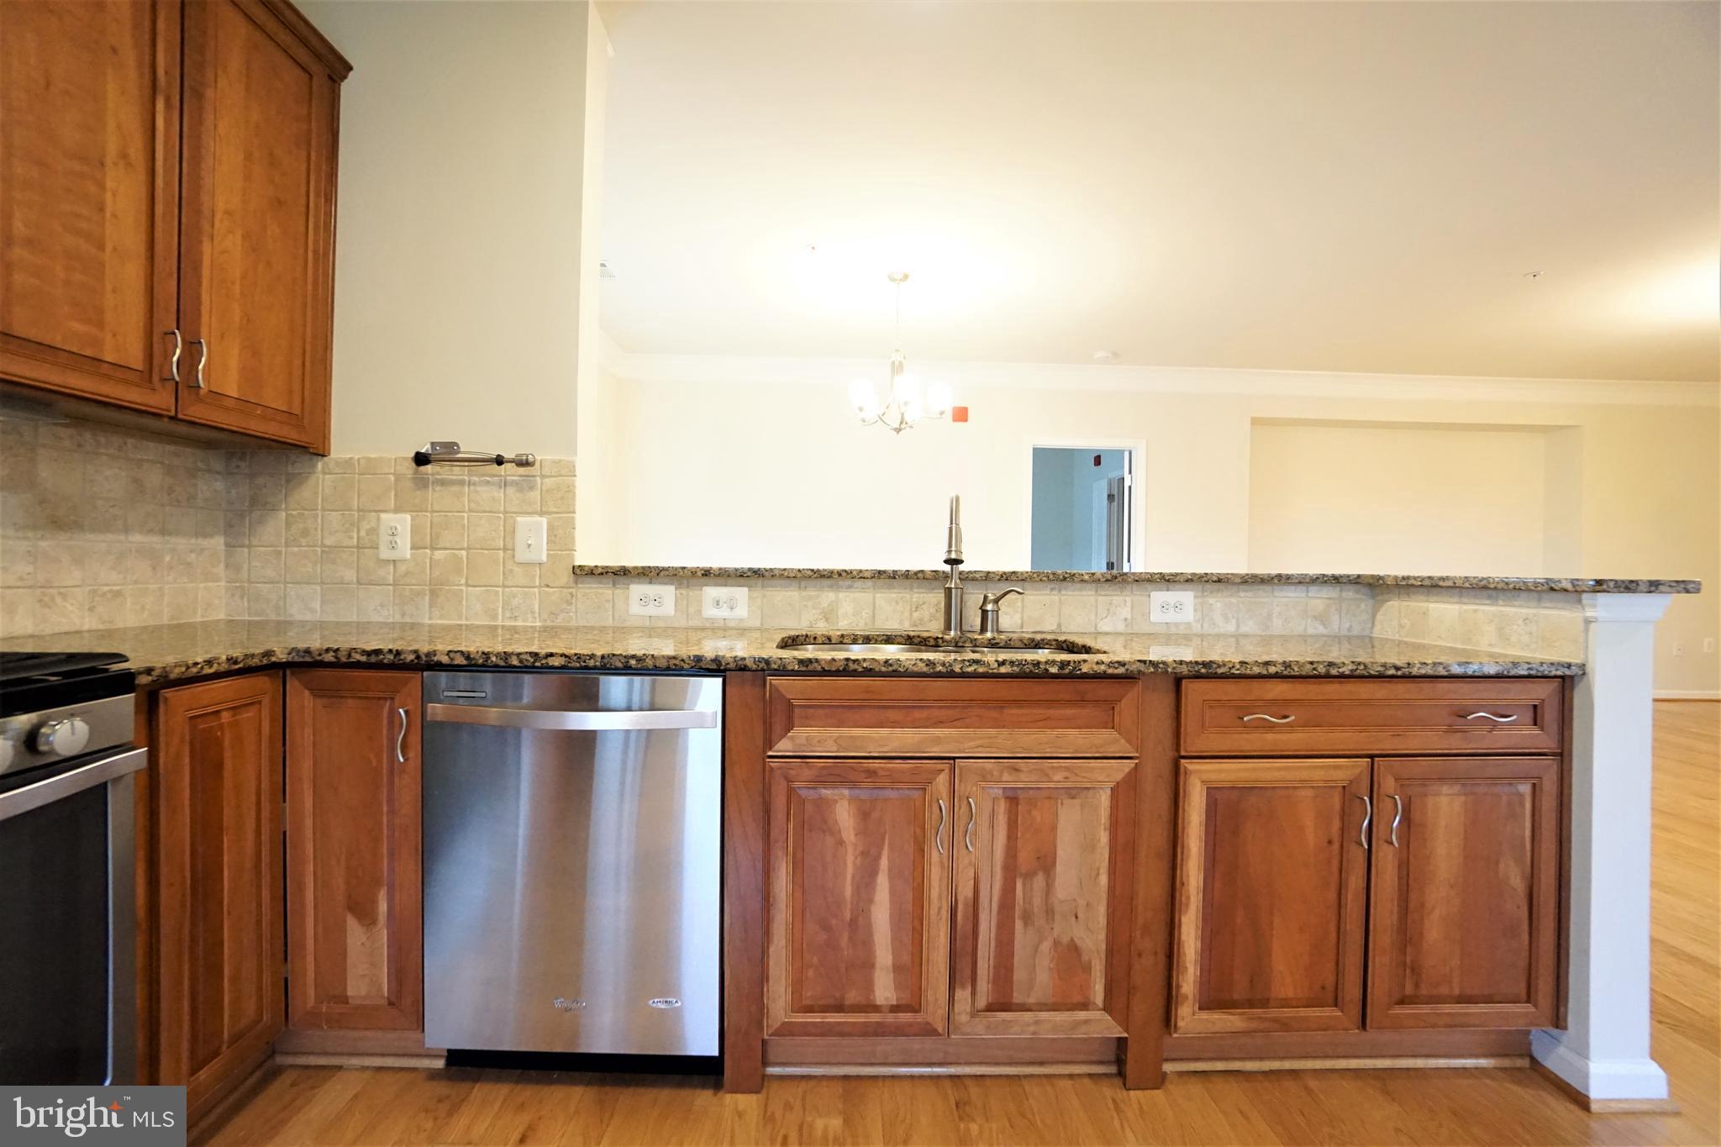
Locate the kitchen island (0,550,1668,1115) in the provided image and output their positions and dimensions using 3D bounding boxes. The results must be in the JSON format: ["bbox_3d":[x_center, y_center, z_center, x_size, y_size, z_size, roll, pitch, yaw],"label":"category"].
[{"bbox_3d":[-0.029,0.522,1.880,3.380,1.070,0.910,1,1,-1],"label":"kitchen island"}]

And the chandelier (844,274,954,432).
[{"bbox_3d":[0.237,-1.298,4.220,0.610,0.940,0.610,1,1,-1],"label":"chandelier"}]

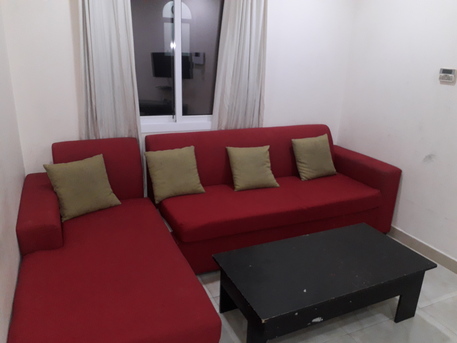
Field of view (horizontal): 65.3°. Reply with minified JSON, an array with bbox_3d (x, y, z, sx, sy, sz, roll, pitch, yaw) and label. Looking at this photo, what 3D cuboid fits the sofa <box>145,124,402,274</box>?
[{"bbox_3d":[0.381,0.139,2.956,1.940,0.850,0.790,-6,21,-23],"label":"sofa"}]

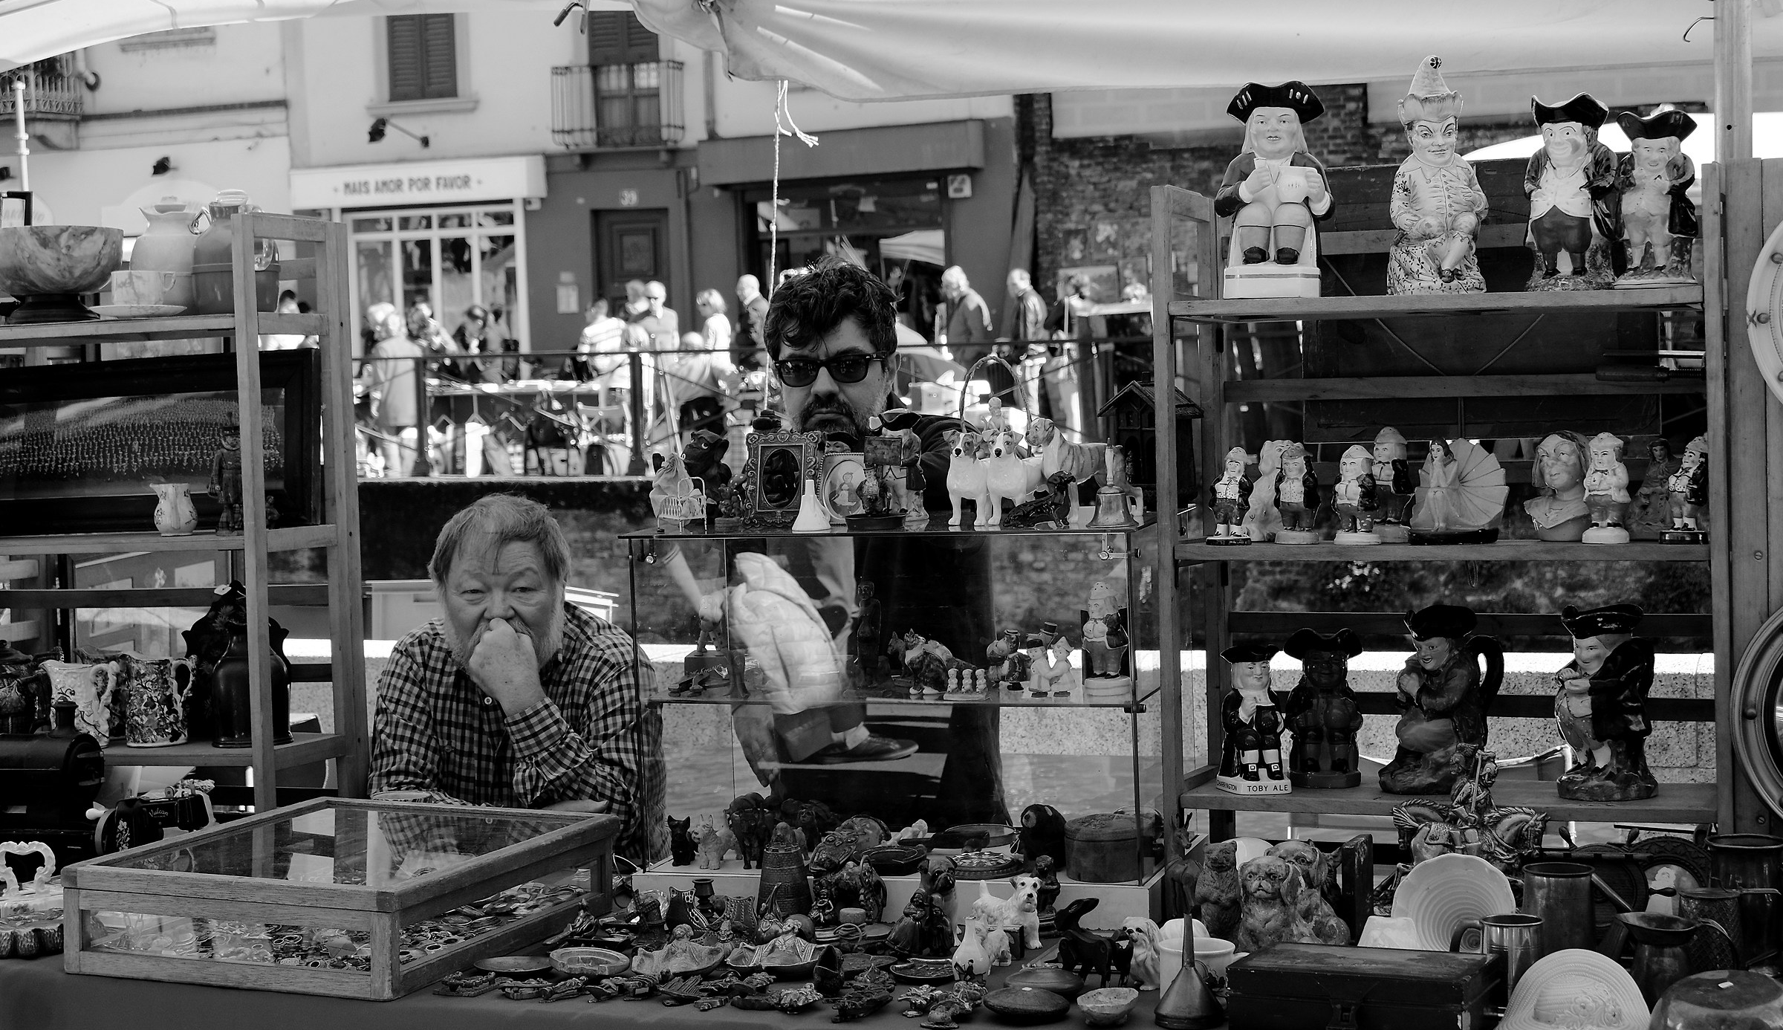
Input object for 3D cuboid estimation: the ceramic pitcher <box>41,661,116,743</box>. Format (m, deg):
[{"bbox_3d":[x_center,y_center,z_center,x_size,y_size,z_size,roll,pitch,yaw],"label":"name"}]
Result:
[{"bbox_3d":[-1.180,0.273,4.173,0.106,0.124,0.074,-1,3,8],"label":"ceramic pitcher"}]

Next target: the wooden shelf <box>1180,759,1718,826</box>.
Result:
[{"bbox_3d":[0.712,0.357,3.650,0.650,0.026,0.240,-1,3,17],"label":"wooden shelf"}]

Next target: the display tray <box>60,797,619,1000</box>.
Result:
[{"bbox_3d":[-0.641,0.449,3.421,0.437,0.119,0.508,0,4,24],"label":"display tray"}]

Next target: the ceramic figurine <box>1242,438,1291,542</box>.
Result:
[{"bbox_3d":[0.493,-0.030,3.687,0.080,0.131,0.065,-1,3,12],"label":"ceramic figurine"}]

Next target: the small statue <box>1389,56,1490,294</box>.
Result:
[{"bbox_3d":[0.684,-0.424,3.592,0.127,0.297,0.130,-1,3,7],"label":"small statue"}]

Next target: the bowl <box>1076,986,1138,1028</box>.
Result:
[{"bbox_3d":[0.225,0.512,2.990,0.064,0.027,0.066,-2,3,0],"label":"bowl"}]

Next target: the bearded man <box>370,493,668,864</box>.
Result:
[{"bbox_3d":[-0.498,0.605,3.900,0.490,1.270,0.720,-1,3,3],"label":"bearded man"}]

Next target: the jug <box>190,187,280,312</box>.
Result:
[{"bbox_3d":[-1.002,-0.397,4.371,0.150,0.197,0.132,-1,2,22],"label":"jug"}]

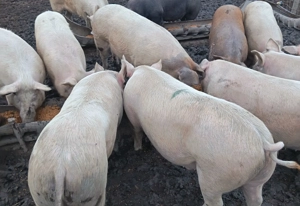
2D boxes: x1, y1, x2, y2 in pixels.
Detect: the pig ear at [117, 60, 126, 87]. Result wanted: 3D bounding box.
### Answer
[{"bbox_3d":[-0.226,-0.234,2.200,0.100,0.200,0.100,3,33,5],"label":"pig ear"}]

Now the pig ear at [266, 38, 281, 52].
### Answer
[{"bbox_3d":[1.158,-0.549,2.600,0.080,0.140,0.130,-29,43,-36],"label":"pig ear"}]

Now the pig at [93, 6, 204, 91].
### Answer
[{"bbox_3d":[-0.090,-0.554,3.020,1.359,0.780,0.420,21,38,28],"label":"pig"}]

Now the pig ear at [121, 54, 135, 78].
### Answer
[{"bbox_3d":[-0.179,-0.290,2.200,0.120,0.170,0.090,-18,37,-25],"label":"pig ear"}]

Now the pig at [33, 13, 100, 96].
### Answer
[{"bbox_3d":[-0.880,-0.425,2.866,0.420,0.730,1.250,-12,35,-17],"label":"pig"}]

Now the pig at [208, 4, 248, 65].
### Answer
[{"bbox_3d":[0.885,-0.582,3.109,0.420,0.730,1.366,5,33,7],"label":"pig"}]

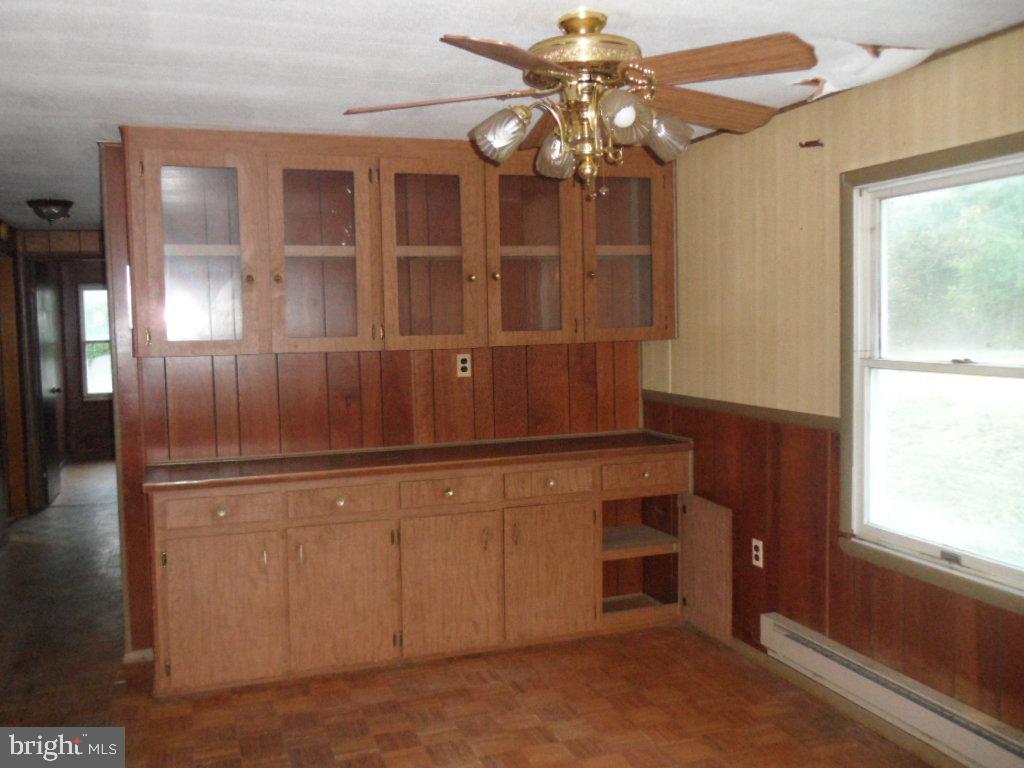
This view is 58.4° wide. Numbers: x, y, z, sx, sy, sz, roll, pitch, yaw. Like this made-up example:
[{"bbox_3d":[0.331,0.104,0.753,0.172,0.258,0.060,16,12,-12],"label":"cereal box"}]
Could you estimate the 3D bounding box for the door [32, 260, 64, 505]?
[{"bbox_3d":[-4.140,0.010,8.182,0.045,2.030,0.832,-3,4,-19],"label":"door"}]

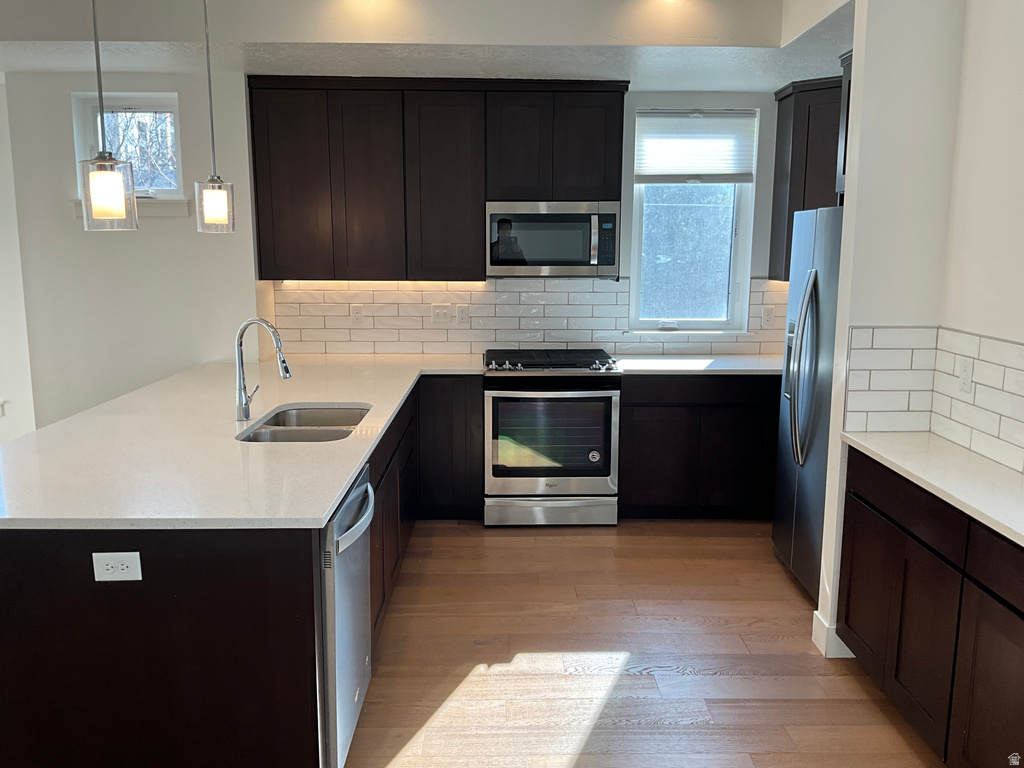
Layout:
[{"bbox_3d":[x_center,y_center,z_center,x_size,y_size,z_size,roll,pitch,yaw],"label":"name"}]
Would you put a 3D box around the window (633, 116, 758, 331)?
[{"bbox_3d":[1.123,-1.006,5.349,0.753,1.348,0.105,0,10,0],"label":"window"}]

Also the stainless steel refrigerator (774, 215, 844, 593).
[{"bbox_3d":[1.717,0.102,3.936,0.800,1.775,0.910,0,10,0],"label":"stainless steel refrigerator"}]

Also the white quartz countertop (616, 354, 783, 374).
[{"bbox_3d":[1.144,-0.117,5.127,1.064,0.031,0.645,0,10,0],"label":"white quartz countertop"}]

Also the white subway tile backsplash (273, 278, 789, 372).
[{"bbox_3d":[0.151,-0.421,5.393,3.290,0.495,0.016,0,10,0],"label":"white subway tile backsplash"}]

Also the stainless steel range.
[{"bbox_3d":[0.227,0.311,5.153,0.762,0.945,0.690,0,10,0],"label":"stainless steel range"}]

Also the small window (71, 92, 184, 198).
[{"bbox_3d":[-2.188,-1.362,4.944,0.603,0.593,0.115,0,10,0],"label":"small window"}]

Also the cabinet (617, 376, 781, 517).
[{"bbox_3d":[1.078,0.333,5.211,0.934,0.885,0.620,0,10,0],"label":"cabinet"}]

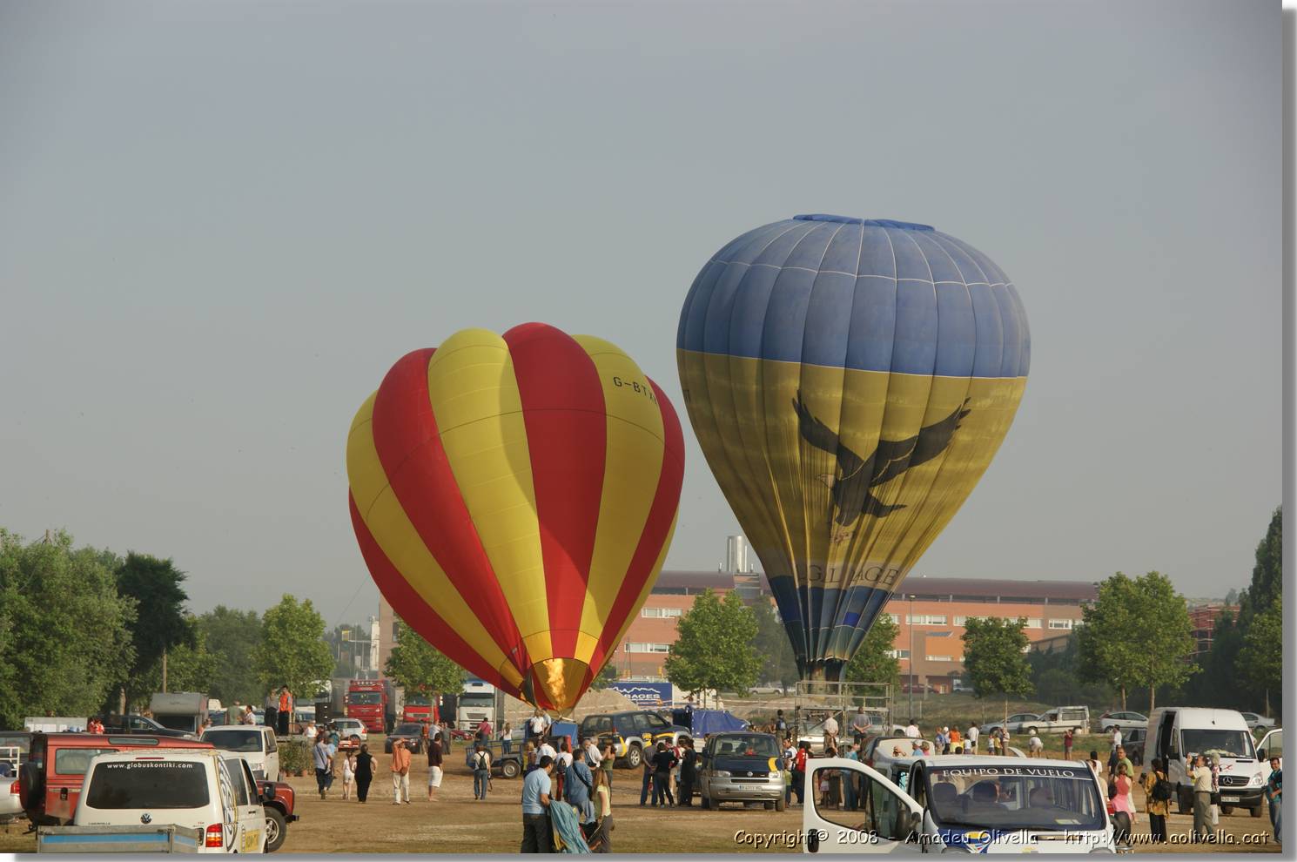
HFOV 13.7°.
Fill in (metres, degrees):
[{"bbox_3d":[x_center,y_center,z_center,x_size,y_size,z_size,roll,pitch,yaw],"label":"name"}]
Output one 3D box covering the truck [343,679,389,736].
[{"bbox_3d":[-19.648,19.413,378.000,2.550,3.850,6.300,0,-3,0],"label":"truck"}]

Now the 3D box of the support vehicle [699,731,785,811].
[{"bbox_3d":[2.309,8.378,133.400,1.840,1.940,4.790,1,-3,-3],"label":"support vehicle"}]

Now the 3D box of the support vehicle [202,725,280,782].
[{"bbox_3d":[-10.340,8.360,135.800,1.850,1.940,4.720,0,-3,0],"label":"support vehicle"}]

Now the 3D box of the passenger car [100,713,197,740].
[{"bbox_3d":[-19.829,11.974,215.000,4.500,1.470,1.780,-1,-3,10],"label":"passenger car"}]

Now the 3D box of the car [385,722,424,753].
[{"bbox_3d":[-11.115,14.467,255.000,1.750,1.440,4.350,1,-3,10],"label":"car"}]

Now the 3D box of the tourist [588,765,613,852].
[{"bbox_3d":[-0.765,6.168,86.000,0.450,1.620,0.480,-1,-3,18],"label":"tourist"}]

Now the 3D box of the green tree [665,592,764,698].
[{"bbox_3d":[3.723,12.963,312.000,5.500,7.500,5.500,0,-3,0],"label":"green tree"}]

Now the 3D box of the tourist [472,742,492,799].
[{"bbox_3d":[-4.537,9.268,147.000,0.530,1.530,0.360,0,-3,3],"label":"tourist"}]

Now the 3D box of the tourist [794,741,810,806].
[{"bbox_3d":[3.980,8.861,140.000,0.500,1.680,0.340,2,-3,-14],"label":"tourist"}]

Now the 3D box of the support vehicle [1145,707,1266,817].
[{"bbox_3d":[13.828,8.270,135.000,2.020,2.680,5.700,1,-3,-4],"label":"support vehicle"}]

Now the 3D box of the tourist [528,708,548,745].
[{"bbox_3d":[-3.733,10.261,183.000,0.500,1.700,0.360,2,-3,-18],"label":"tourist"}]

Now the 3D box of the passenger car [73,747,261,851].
[{"bbox_3d":[-6.080,5.109,69.840,1.900,1.970,4.890,1,-3,4],"label":"passenger car"}]

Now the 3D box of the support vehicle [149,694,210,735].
[{"bbox_3d":[-21.436,13.376,246.000,2.250,3.000,5.900,0,-3,-2],"label":"support vehicle"}]

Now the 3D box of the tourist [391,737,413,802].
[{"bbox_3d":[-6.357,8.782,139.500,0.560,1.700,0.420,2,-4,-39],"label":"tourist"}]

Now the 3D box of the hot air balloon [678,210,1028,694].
[{"bbox_3d":[9.370,2.325,250.000,16.400,24.400,16.400,1,-3,-6],"label":"hot air balloon"}]

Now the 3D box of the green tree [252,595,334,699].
[{"bbox_3d":[-21.335,13.994,325.000,4.900,8.300,4.900,1,-3,0],"label":"green tree"}]

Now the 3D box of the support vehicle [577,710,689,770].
[{"bbox_3d":[-0.456,10.070,176.500,1.820,1.860,4.650,-1,0,34],"label":"support vehicle"}]

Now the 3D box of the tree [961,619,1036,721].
[{"bbox_3d":[20.135,13.876,312.000,4.200,6.400,4.200,0,-3,0],"label":"tree"}]

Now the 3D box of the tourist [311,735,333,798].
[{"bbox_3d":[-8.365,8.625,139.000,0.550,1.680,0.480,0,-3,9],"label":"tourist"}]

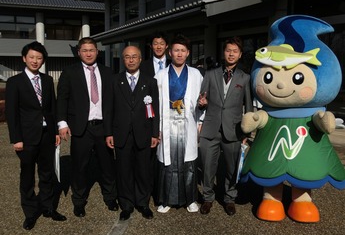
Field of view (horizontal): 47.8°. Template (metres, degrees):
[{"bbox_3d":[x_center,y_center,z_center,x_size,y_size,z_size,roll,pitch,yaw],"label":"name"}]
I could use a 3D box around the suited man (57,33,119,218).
[{"bbox_3d":[-0.859,0.084,3.930,0.556,1.755,0.400,-1,7,-12],"label":"suited man"}]

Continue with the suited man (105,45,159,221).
[{"bbox_3d":[-0.390,0.144,3.796,0.499,1.669,0.360,0,7,-4],"label":"suited man"}]

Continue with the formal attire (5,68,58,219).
[{"bbox_3d":[-1.315,0.255,3.677,0.440,1.417,0.360,-2,7,-18],"label":"formal attire"}]

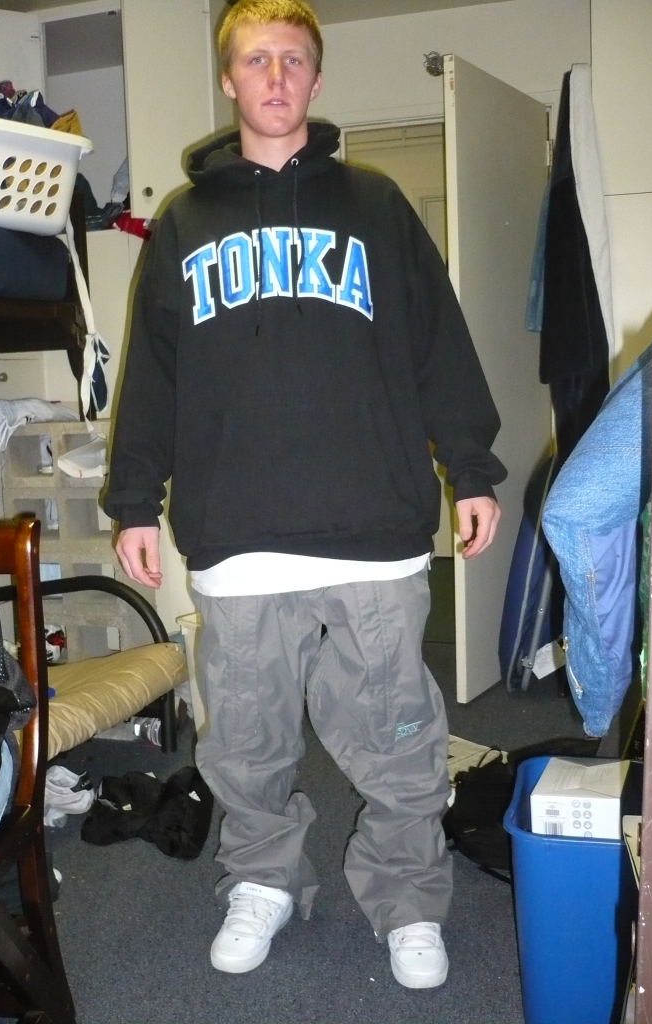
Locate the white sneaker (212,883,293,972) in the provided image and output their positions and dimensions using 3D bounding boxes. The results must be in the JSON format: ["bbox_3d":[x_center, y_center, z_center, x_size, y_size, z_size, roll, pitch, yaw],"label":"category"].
[{"bbox_3d":[-0.131,0.775,2.048,0.110,0.120,0.300,0,7,17],"label":"white sneaker"}]

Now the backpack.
[{"bbox_3d":[0.484,0.661,2.500,0.360,0.200,0.460,0,7,17],"label":"backpack"}]

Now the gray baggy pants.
[{"bbox_3d":[-0.005,0.417,2.035,0.490,0.800,0.330,-1,7,6],"label":"gray baggy pants"}]

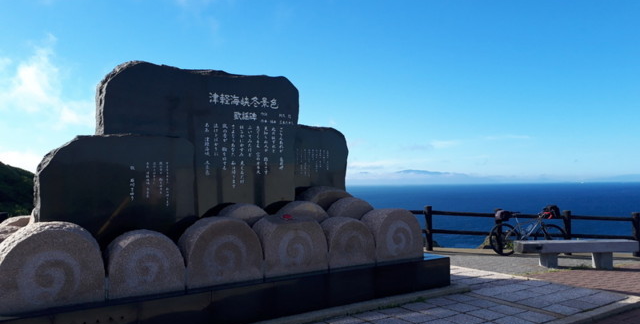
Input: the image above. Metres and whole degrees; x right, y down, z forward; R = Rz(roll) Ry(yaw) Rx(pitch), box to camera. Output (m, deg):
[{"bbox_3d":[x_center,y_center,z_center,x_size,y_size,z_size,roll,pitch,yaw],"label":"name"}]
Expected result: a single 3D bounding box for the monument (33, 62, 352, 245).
[{"bbox_3d":[-1.307,0.110,6.991,4.740,2.630,1.220,1,-3,-34],"label":"monument"}]

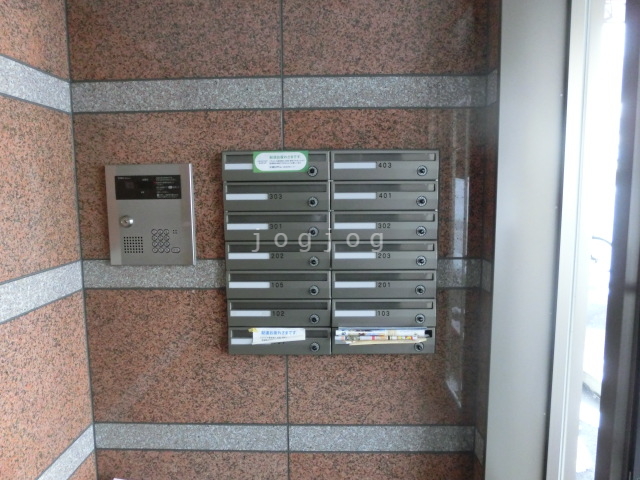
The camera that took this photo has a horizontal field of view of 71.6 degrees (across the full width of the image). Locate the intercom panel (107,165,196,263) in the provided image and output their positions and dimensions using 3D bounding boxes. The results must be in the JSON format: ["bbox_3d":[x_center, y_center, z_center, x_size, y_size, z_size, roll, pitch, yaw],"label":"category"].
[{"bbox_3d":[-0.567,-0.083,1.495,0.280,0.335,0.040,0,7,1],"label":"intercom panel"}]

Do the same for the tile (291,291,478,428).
[{"bbox_3d":[0.218,0.413,1.565,0.663,0.495,0.025,0,7,1],"label":"tile"}]

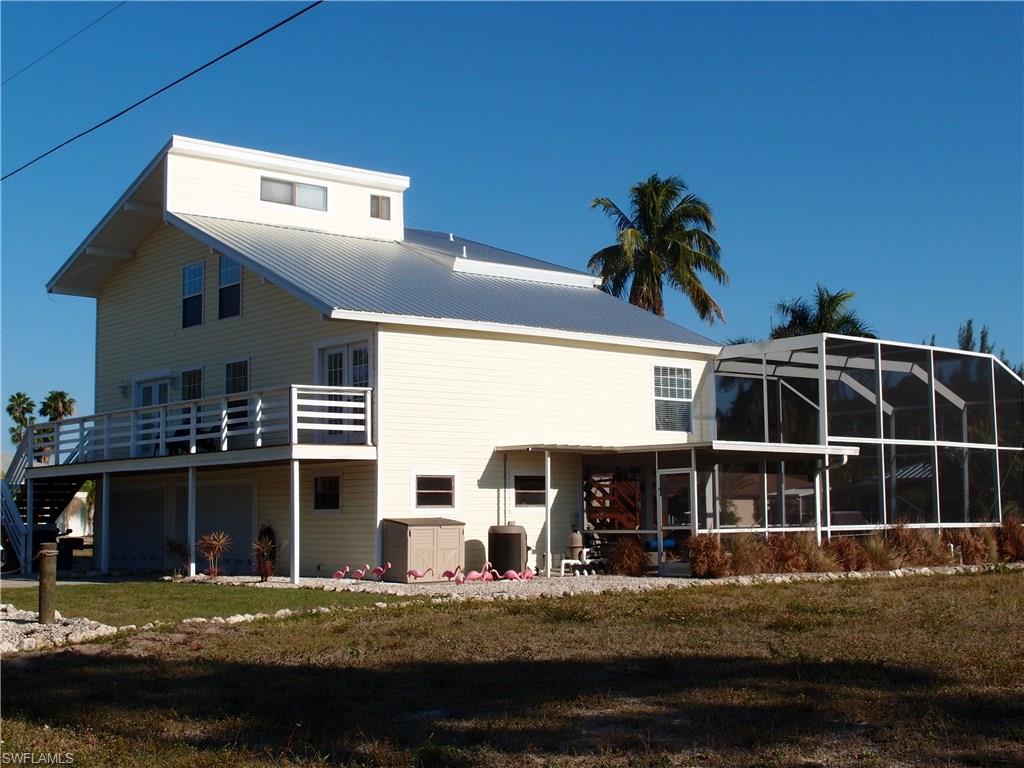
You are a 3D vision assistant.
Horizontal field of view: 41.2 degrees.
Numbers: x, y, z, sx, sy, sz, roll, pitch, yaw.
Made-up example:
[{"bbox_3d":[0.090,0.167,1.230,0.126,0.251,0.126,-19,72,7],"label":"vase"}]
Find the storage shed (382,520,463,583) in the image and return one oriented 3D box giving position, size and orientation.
[{"bbox_3d":[-1.655,3.115,25.602,1.307,1.171,0.809,4,-7,-39],"label":"storage shed"}]

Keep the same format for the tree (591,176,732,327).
[{"bbox_3d":[5.412,-0.894,49.626,5.144,13.621,5.144,-1,-5,6],"label":"tree"}]

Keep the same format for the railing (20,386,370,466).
[{"bbox_3d":[-7.524,1.133,30.366,1.786,1.105,13.300,4,-7,-39],"label":"railing"}]

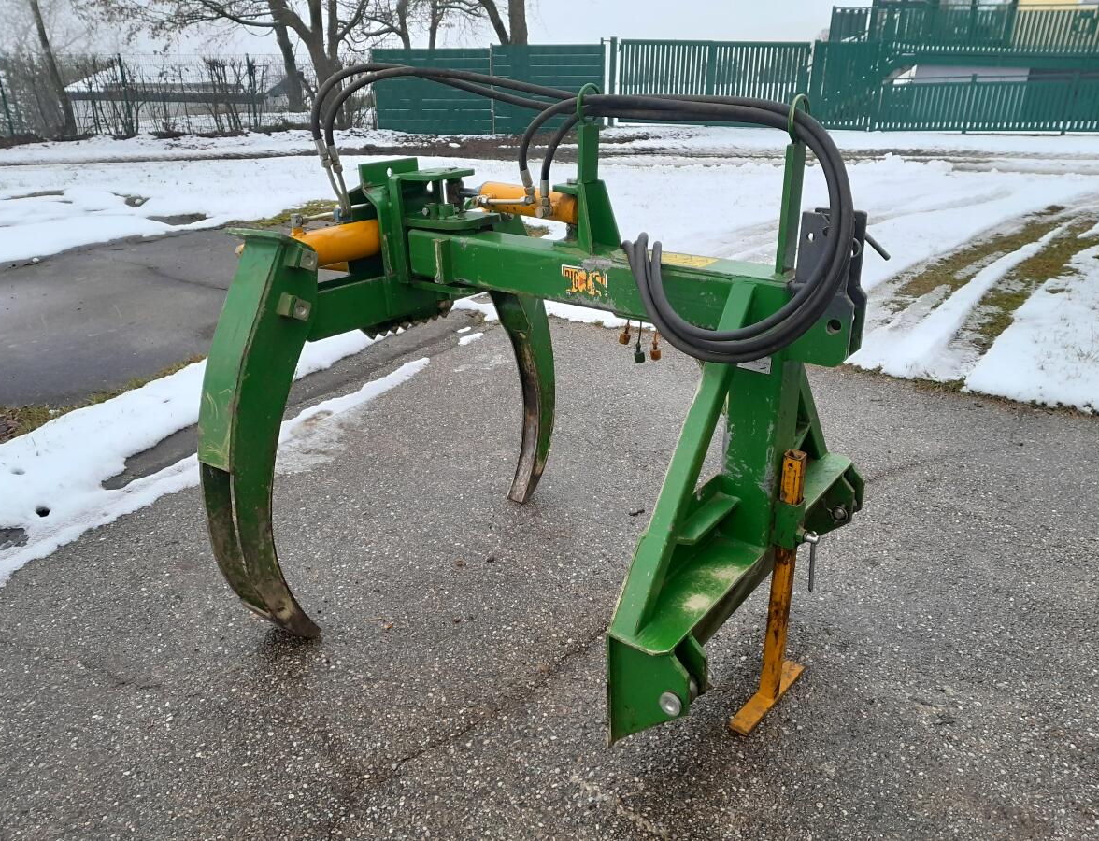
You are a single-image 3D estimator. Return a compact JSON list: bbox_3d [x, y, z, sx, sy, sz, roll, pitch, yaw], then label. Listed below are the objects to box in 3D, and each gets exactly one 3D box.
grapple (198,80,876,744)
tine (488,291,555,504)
[{"bbox_3d":[0.034,-0.077,2.111,1.365,1.425,1.312,18,29,34],"label":"grapple"},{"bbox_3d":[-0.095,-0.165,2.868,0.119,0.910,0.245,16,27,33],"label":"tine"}]

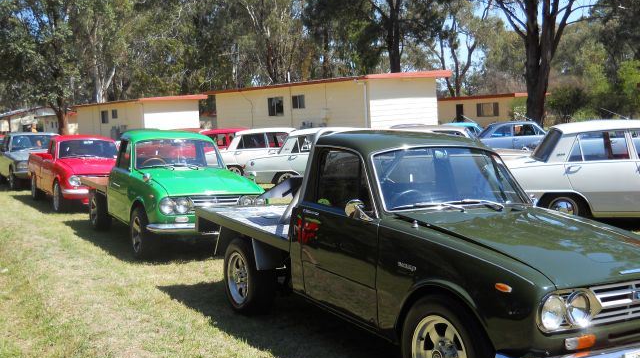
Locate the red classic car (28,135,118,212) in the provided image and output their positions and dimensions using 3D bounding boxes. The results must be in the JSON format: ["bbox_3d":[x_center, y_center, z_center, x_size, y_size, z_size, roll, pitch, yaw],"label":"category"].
[{"bbox_3d":[-4.977,-0.232,14.240,1.520,1.420,3.980,-6,6,-32],"label":"red classic car"}]

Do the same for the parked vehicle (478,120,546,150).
[{"bbox_3d":[5.710,-1.039,20.458,4.050,1.340,1.500,-4,5,-12],"label":"parked vehicle"}]

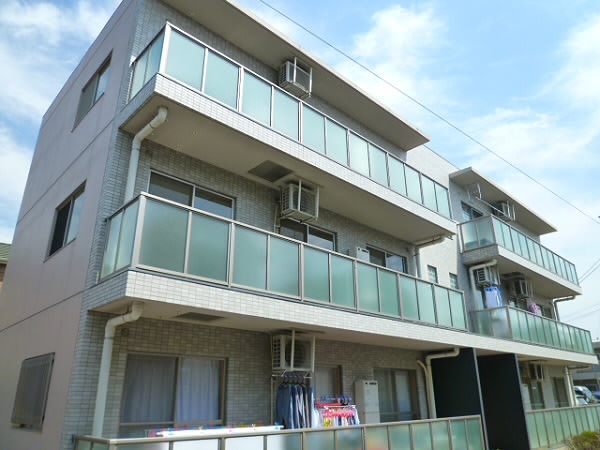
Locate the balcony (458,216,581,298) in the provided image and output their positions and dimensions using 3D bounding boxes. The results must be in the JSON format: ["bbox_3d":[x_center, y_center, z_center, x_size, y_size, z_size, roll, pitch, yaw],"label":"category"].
[{"bbox_3d":[8.710,1.517,16.476,8.492,1.369,1.180,19,-28,-40],"label":"balcony"}]

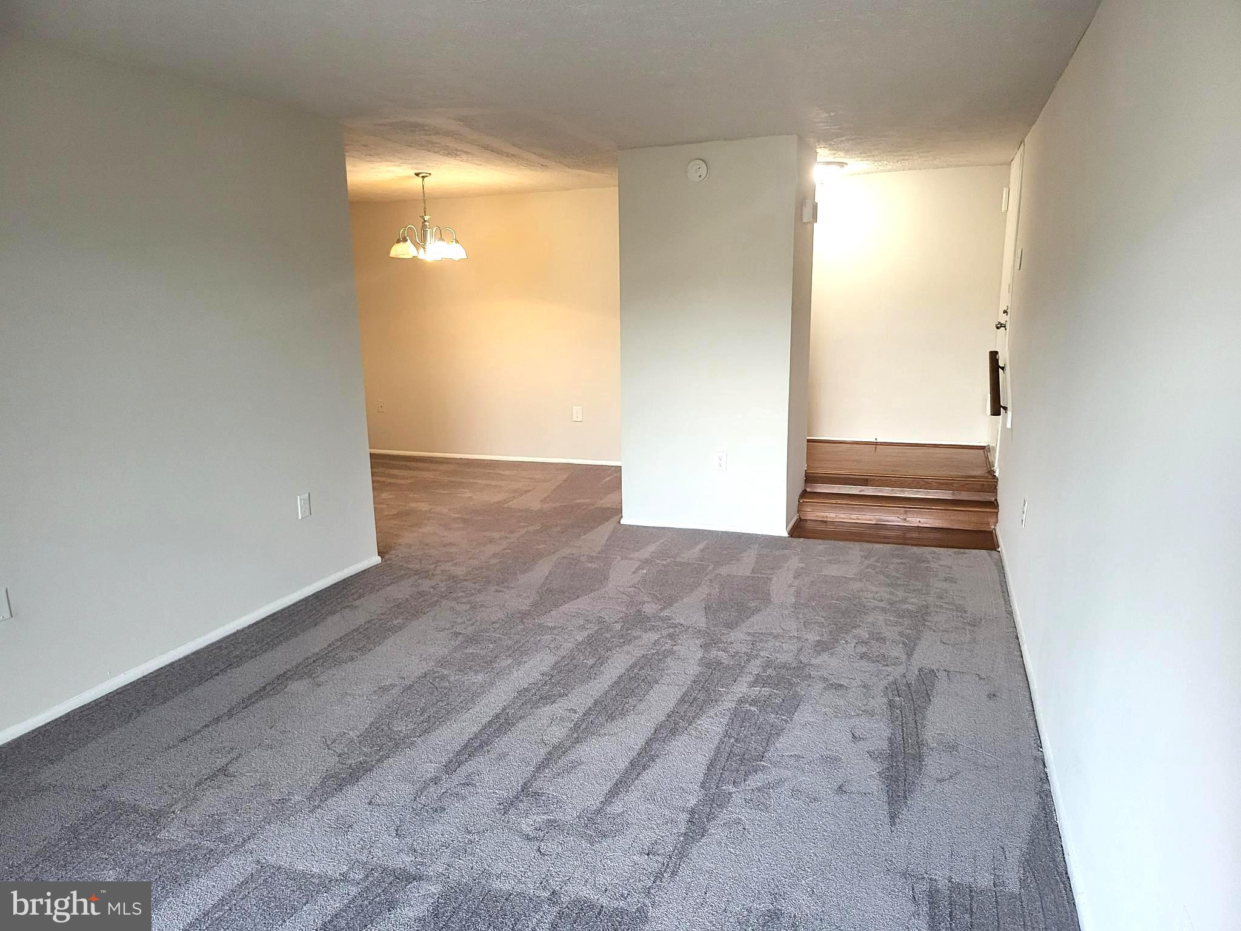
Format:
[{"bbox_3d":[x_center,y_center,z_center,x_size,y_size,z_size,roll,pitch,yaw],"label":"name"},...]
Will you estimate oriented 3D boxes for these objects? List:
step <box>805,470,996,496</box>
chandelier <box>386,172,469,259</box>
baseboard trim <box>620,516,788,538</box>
[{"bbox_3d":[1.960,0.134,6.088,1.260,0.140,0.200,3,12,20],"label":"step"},{"bbox_3d":[-1.462,-1.874,6.467,0.570,0.610,0.570,-1,11,0],"label":"chandelier"},{"bbox_3d":[0.539,0.410,5.700,1.125,0.055,0.018,3,12,20],"label":"baseboard trim"}]

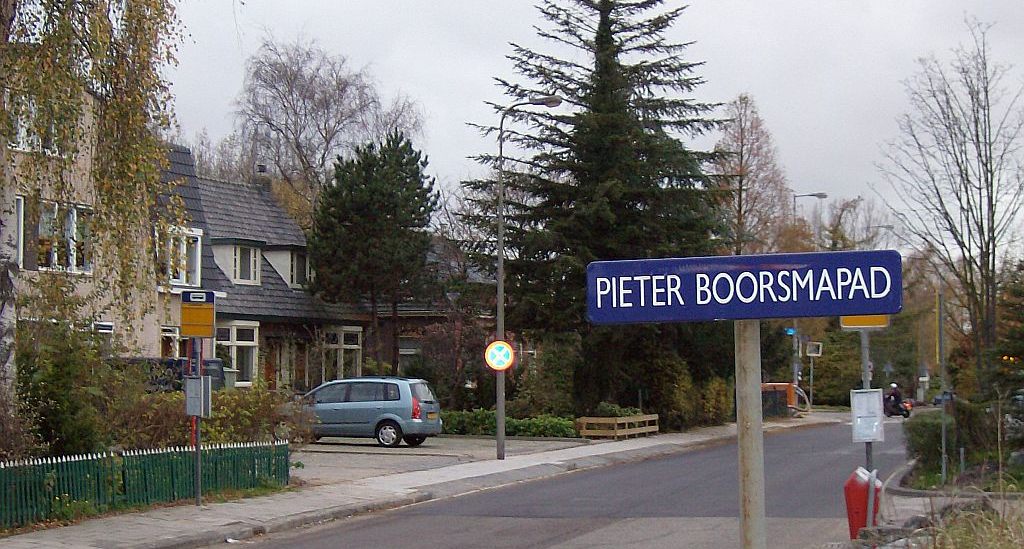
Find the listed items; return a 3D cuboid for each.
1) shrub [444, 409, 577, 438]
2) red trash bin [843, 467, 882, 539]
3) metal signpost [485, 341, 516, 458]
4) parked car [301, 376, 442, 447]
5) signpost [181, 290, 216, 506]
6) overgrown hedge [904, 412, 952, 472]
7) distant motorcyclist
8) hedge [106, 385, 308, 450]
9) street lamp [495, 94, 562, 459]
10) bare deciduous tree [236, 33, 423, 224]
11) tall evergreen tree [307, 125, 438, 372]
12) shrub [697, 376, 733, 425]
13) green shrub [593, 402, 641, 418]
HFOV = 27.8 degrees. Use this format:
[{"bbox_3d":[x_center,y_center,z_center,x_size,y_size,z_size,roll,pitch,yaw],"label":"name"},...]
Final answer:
[{"bbox_3d":[-0.165,3.774,52.477,4.100,0.637,1.200,-1,-3,20],"label":"shrub"},{"bbox_3d":[3.345,2.200,19.815,0.290,0.703,0.330,-2,-3,30],"label":"red trash bin"},{"bbox_3d":[-0.232,2.514,41.700,0.620,2.410,0.200,0,-3,9],"label":"metal signpost"},{"bbox_3d":[-3.781,3.132,47.683,4.300,1.590,1.720,-1,-3,20],"label":"parked car"},{"bbox_3d":[-4.097,1.599,27.000,0.440,2.830,0.250,-1,-3,12],"label":"signpost"},{"bbox_3d":[7.923,3.090,39.300,0.900,1.030,1.200,-1,-3,15],"label":"overgrown hedge"},{"bbox_3d":[15.207,4.974,83.000,2.000,1.450,0.800,-2,-3,30],"label":"distant motorcyclist"},{"bbox_3d":[-4.765,2.455,32.118,3.400,1.395,1.200,-1,-3,20],"label":"hedge"},{"bbox_3d":[0.349,0.050,40.413,1.320,7.145,0.320,-1,-3,13],"label":"street lamp"},{"bbox_3d":[-6.890,-1.748,78.000,7.000,14.400,7.000,0,-3,0],"label":"bare deciduous tree"},{"bbox_3d":[-3.624,0.191,54.058,3.400,7.902,3.400,0,-3,0],"label":"tall evergreen tree"},{"bbox_3d":[6.833,4.258,69.374,1.200,1.664,1.200,1,-3,-14],"label":"shrub"},{"bbox_3d":[2.962,4.011,58.000,1.350,0.880,1.200,-1,-3,15],"label":"green shrub"}]

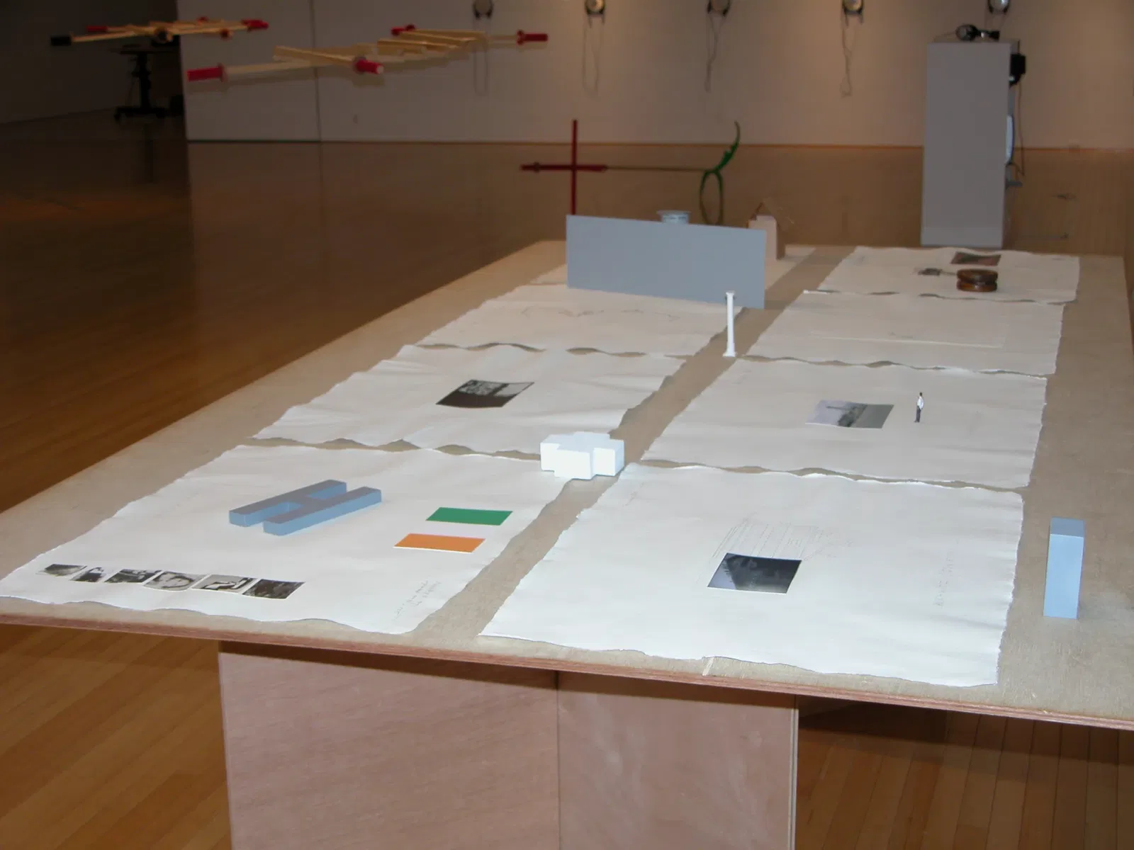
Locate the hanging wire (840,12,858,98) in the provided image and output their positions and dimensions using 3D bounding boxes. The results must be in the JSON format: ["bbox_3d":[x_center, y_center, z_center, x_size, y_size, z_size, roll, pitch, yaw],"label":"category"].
[{"bbox_3d":[2.386,-3.131,16.067,0.144,0.714,0.040,2,14,11],"label":"hanging wire"}]

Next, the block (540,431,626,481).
[{"bbox_3d":[0.023,0.045,2.802,0.115,0.040,0.115,4,14,16],"label":"block"}]

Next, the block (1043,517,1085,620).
[{"bbox_3d":[0.572,0.164,2.181,0.037,0.097,0.070,4,14,16],"label":"block"}]

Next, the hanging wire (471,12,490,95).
[{"bbox_3d":[-0.754,-3.260,16.667,0.163,0.718,0.040,2,14,11],"label":"hanging wire"}]

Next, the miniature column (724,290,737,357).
[{"bbox_3d":[0.310,-0.191,3.585,0.022,0.121,0.022,0,14,0],"label":"miniature column"}]

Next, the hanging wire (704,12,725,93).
[{"bbox_3d":[1.267,-3.195,16.276,0.170,0.678,0.040,2,14,11],"label":"hanging wire"}]

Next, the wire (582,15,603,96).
[{"bbox_3d":[0.219,-3.216,16.482,0.182,0.680,0.040,2,14,11],"label":"wire"}]

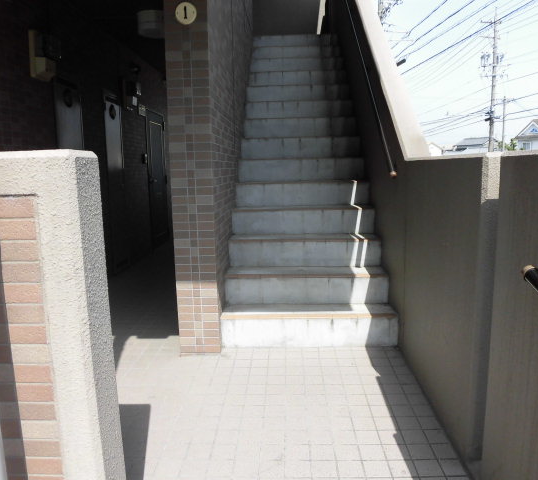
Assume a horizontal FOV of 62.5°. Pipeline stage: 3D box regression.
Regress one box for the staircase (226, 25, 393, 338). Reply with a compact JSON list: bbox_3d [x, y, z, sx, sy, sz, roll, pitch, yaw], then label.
[{"bbox_3d":[0.300,-0.969,4.305,1.102,2.766,3.510,-1,10,3],"label":"staircase"}]

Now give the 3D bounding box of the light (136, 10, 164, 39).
[{"bbox_3d":[-1.097,-2.069,4.271,0.333,0.170,0.333,-1,10,3],"label":"light"}]

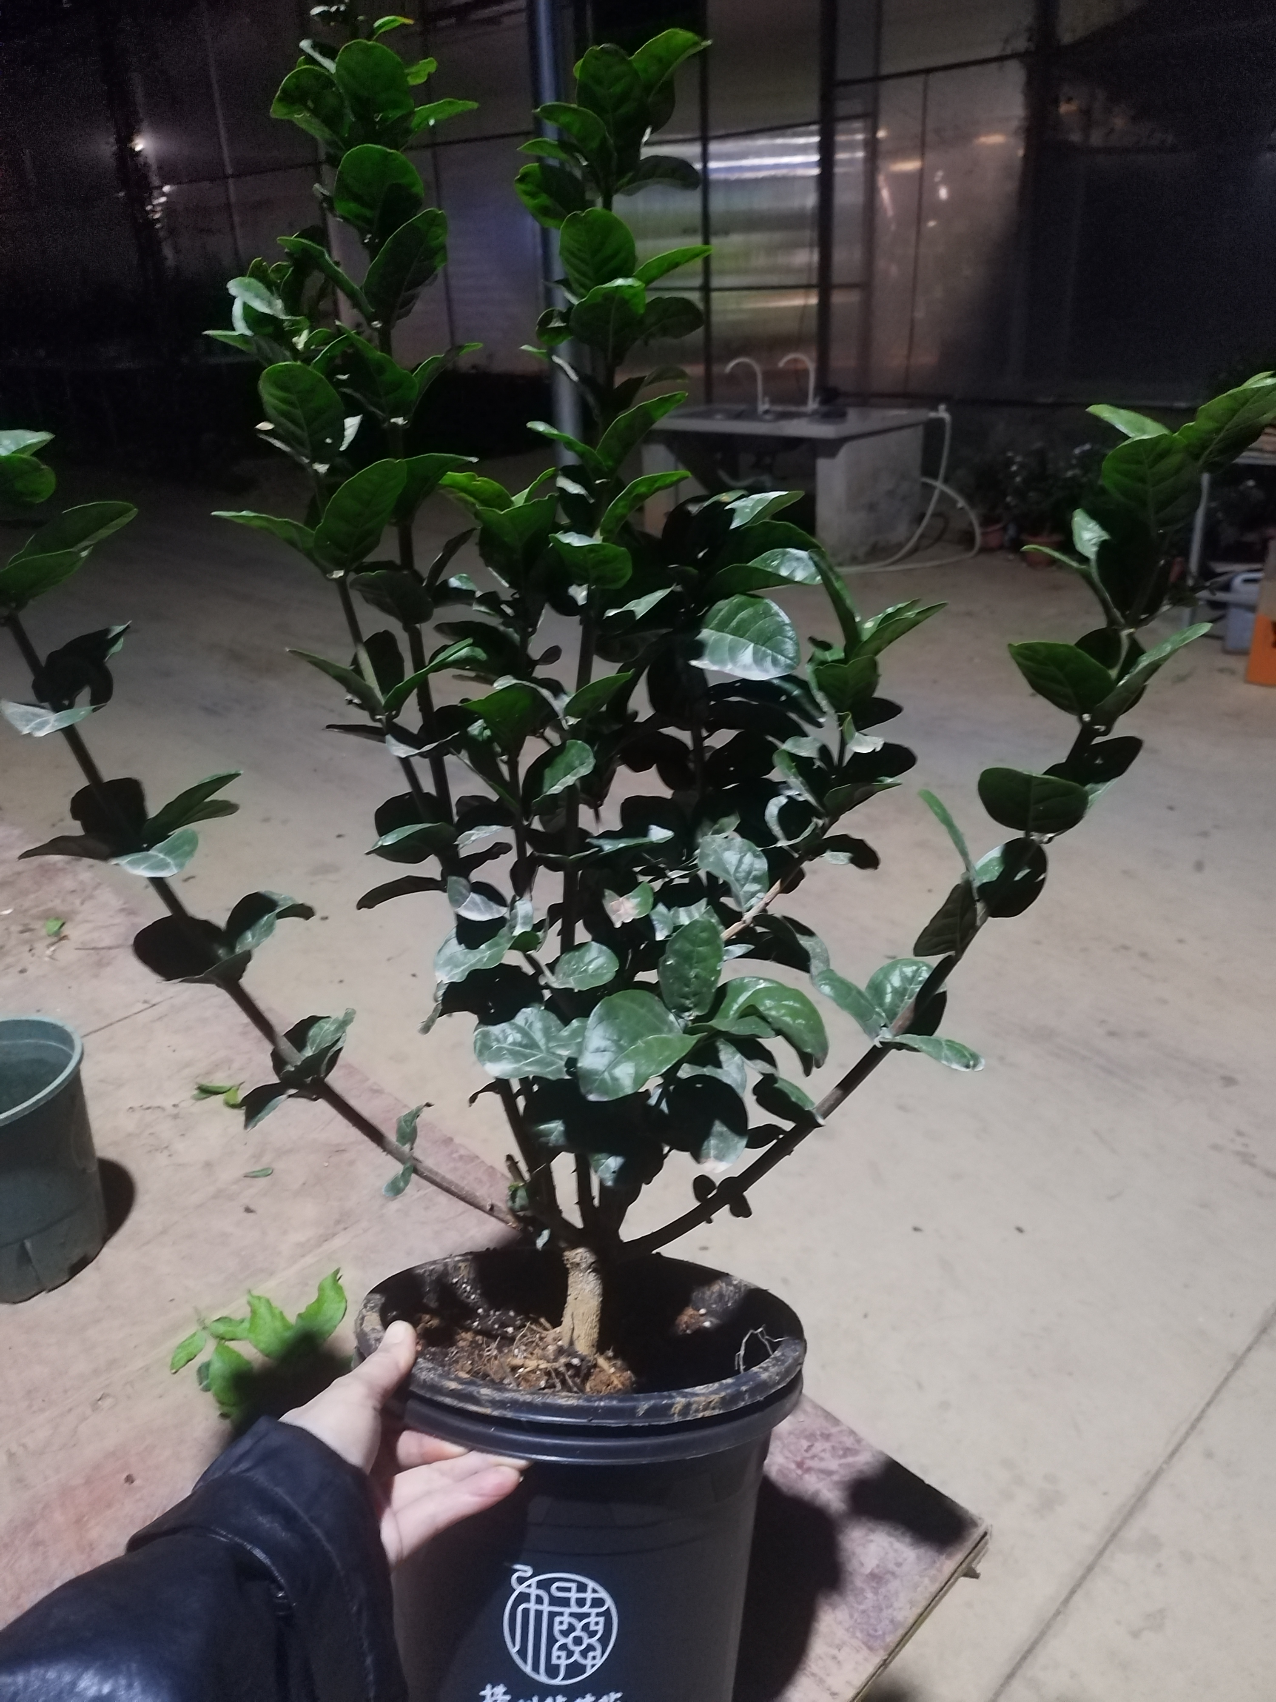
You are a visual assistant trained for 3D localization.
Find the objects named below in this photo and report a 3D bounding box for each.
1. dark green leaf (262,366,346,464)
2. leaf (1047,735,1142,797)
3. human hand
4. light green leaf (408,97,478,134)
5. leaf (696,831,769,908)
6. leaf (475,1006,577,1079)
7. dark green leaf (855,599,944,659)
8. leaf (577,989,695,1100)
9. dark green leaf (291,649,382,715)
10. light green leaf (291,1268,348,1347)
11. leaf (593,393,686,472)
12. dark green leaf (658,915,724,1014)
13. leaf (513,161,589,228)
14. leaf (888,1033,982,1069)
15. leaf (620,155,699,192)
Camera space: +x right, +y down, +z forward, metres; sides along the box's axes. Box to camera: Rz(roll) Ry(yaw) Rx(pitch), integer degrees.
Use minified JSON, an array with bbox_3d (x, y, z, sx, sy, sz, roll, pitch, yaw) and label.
[{"bbox_3d":[-0.169,-0.221,0.650,0.042,0.056,0.014,-25,9,-3],"label":"dark green leaf"},{"bbox_3d":[0.237,-0.044,0.665,0.054,0.011,0.033,-22,41,-18],"label":"leaf"},{"bbox_3d":[-0.122,0.307,0.665,0.125,0.112,0.085,-3,18,-32],"label":"human hand"},{"bbox_3d":[-0.103,-0.391,0.680,0.044,0.012,0.022,-24,38,-18],"label":"light green leaf"},{"bbox_3d":[0.048,0.009,0.655,0.037,0.012,0.046,-28,65,-6],"label":"leaf"},{"bbox_3d":[-0.063,0.110,0.730,0.062,0.022,0.046,1,41,-8],"label":"leaf"},{"bbox_3d":[0.139,-0.118,0.680,0.053,0.027,0.011,-28,60,12],"label":"dark green leaf"},{"bbox_3d":[0.000,0.107,0.700,0.066,0.026,0.054,-26,38,-10],"label":"leaf"},{"bbox_3d":[-0.154,-0.085,0.650,0.062,0.030,0.014,35,66,-6],"label":"dark green leaf"},{"bbox_3d":[-0.259,0.373,1.040,0.036,0.024,0.062,8,26,23],"label":"light green leaf"},{"bbox_3d":[0.002,-0.217,0.660,0.014,0.057,0.032,50,6,27],"label":"leaf"},{"bbox_3d":[0.026,0.054,0.610,0.031,0.051,0.012,5,-21,2],"label":"dark green leaf"},{"bbox_3d":[-0.045,-0.339,0.660,0.050,0.030,0.013,32,6,-18],"label":"leaf"},{"bbox_3d":[0.149,0.100,0.640,0.049,0.011,0.026,11,10,25],"label":"leaf"},{"bbox_3d":[0.013,-0.405,0.765,0.054,0.020,0.034,3,15,-11],"label":"leaf"}]

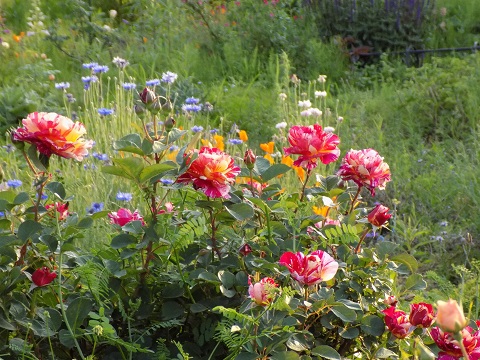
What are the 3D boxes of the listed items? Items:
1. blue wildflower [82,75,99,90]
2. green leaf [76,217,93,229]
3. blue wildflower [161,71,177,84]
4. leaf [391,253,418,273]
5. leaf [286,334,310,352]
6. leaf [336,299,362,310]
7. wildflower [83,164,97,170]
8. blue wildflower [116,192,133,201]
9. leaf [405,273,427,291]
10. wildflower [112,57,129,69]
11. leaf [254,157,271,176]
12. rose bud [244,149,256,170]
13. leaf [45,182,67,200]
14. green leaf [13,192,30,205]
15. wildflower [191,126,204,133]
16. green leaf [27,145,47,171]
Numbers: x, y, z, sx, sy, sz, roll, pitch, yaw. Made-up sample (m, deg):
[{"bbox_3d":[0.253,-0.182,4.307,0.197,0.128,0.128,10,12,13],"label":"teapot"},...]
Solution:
[{"bbox_3d":[-0.351,-0.229,4.300,0.036,0.032,0.034,0,12,0],"label":"blue wildflower"},{"bbox_3d":[-0.212,0.058,2.500,0.021,0.016,0.014,0,12,0],"label":"green leaf"},{"bbox_3d":[-0.147,-0.213,3.800,0.035,0.024,0.035,0,14,0],"label":"blue wildflower"},{"bbox_3d":[0.265,0.133,2.950,0.047,0.014,0.030,29,31,7],"label":"leaf"},{"bbox_3d":[0.080,0.223,2.500,0.036,0.009,0.026,24,60,23],"label":"leaf"},{"bbox_3d":[0.173,0.197,2.900,0.042,0.010,0.028,16,27,6],"label":"leaf"},{"bbox_3d":[-0.370,-0.031,4.500,0.034,0.016,0.030,0,12,0],"label":"wildflower"},{"bbox_3d":[-0.265,0.038,4.200,0.036,0.017,0.036,0,12,0],"label":"blue wildflower"},{"bbox_3d":[0.249,0.144,2.600,0.032,0.024,0.022,0,11,0],"label":"leaf"},{"bbox_3d":[-0.248,-0.243,3.800,0.034,0.021,0.034,0,14,0],"label":"wildflower"},{"bbox_3d":[0.031,-0.019,2.550,0.021,0.027,0.016,4,13,20],"label":"leaf"},{"bbox_3d":[0.017,-0.034,3.000,0.019,0.034,0.019,0,12,0],"label":"rose bud"},{"bbox_3d":[-0.302,0.019,3.000,0.038,0.010,0.027,32,47,11],"label":"leaf"},{"bbox_3d":[-0.298,0.025,2.500,0.023,0.016,0.014,0,12,0],"label":"green leaf"},{"bbox_3d":[-0.104,-0.124,4.500,0.033,0.015,0.033,0,12,0],"label":"wildflower"},{"bbox_3d":[-0.272,-0.029,2.450,0.025,0.036,0.016,4,13,20],"label":"green leaf"}]

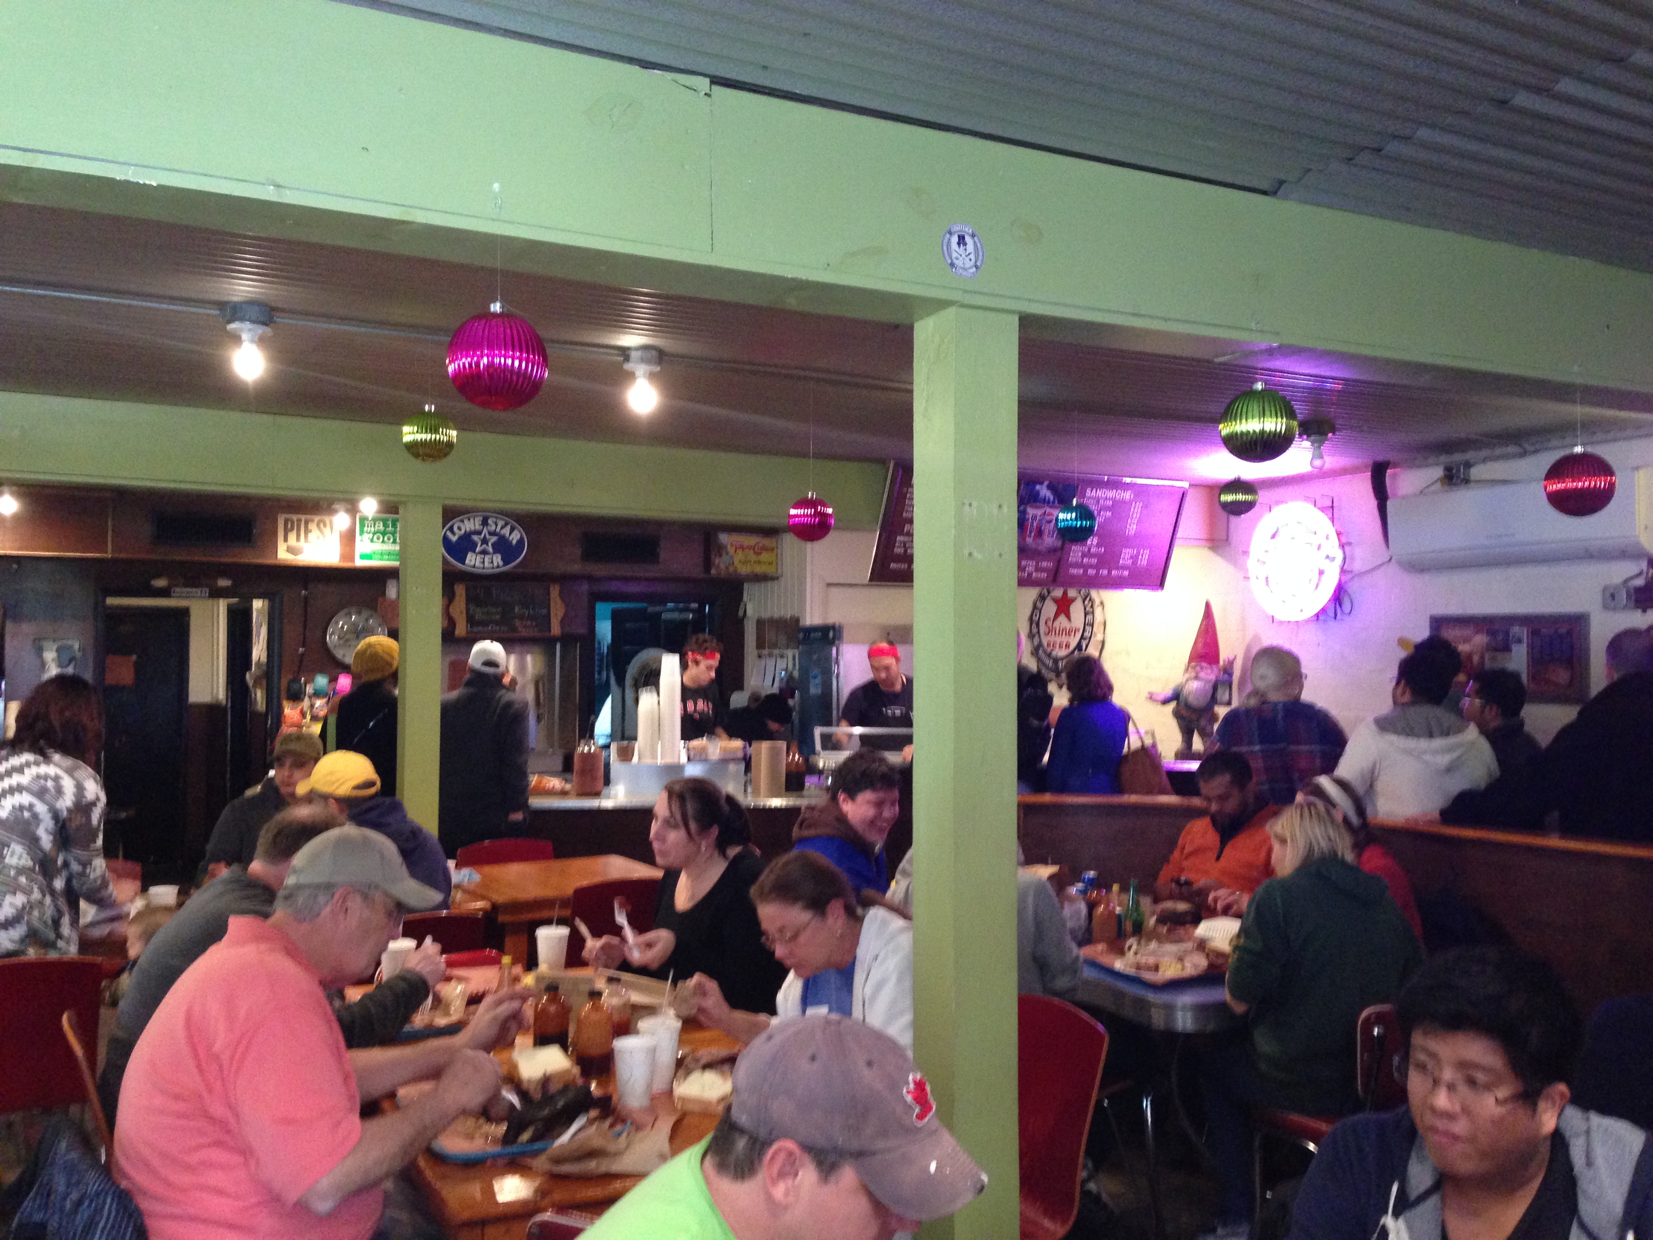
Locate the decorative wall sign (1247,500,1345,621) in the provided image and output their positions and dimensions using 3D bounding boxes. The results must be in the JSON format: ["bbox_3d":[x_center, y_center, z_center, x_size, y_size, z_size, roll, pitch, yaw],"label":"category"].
[{"bbox_3d":[2.294,-0.290,7.700,0.100,0.580,0.580,1,-2,-28],"label":"decorative wall sign"}]

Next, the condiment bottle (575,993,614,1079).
[{"bbox_3d":[-0.496,0.889,3.380,0.077,0.185,0.077,0,-2,0],"label":"condiment bottle"}]

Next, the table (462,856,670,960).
[{"bbox_3d":[-1.105,1.428,6.481,0.950,0.750,1.220,1,-2,-29],"label":"table"}]

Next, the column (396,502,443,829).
[{"bbox_3d":[-1.639,0.680,6.327,0.143,2.306,0.143,1,-2,-29],"label":"column"}]

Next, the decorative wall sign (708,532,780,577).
[{"bbox_3d":[-0.493,-0.393,9.400,0.470,0.260,0.025,1,-2,-29],"label":"decorative wall sign"}]

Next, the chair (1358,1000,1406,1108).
[{"bbox_3d":[1.388,1.326,4.081,0.450,0.820,0.500,1,-2,-29],"label":"chair"}]

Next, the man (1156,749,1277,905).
[{"bbox_3d":[1.338,1.105,5.216,0.550,1.340,0.750,0,-2,14],"label":"man"}]

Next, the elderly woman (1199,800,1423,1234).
[{"bbox_3d":[1.338,1.141,4.359,0.480,1.270,0.720,1,-2,-32],"label":"elderly woman"}]

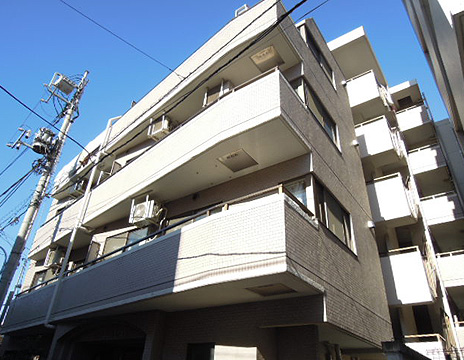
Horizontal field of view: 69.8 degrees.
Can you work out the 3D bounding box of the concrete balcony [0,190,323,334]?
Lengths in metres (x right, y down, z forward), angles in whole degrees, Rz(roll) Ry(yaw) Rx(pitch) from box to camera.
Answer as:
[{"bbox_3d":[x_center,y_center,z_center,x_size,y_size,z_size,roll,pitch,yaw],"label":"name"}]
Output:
[{"bbox_3d":[-3.546,3.018,8.727,12.728,1.144,1.355,-24,-42,37],"label":"concrete balcony"}]

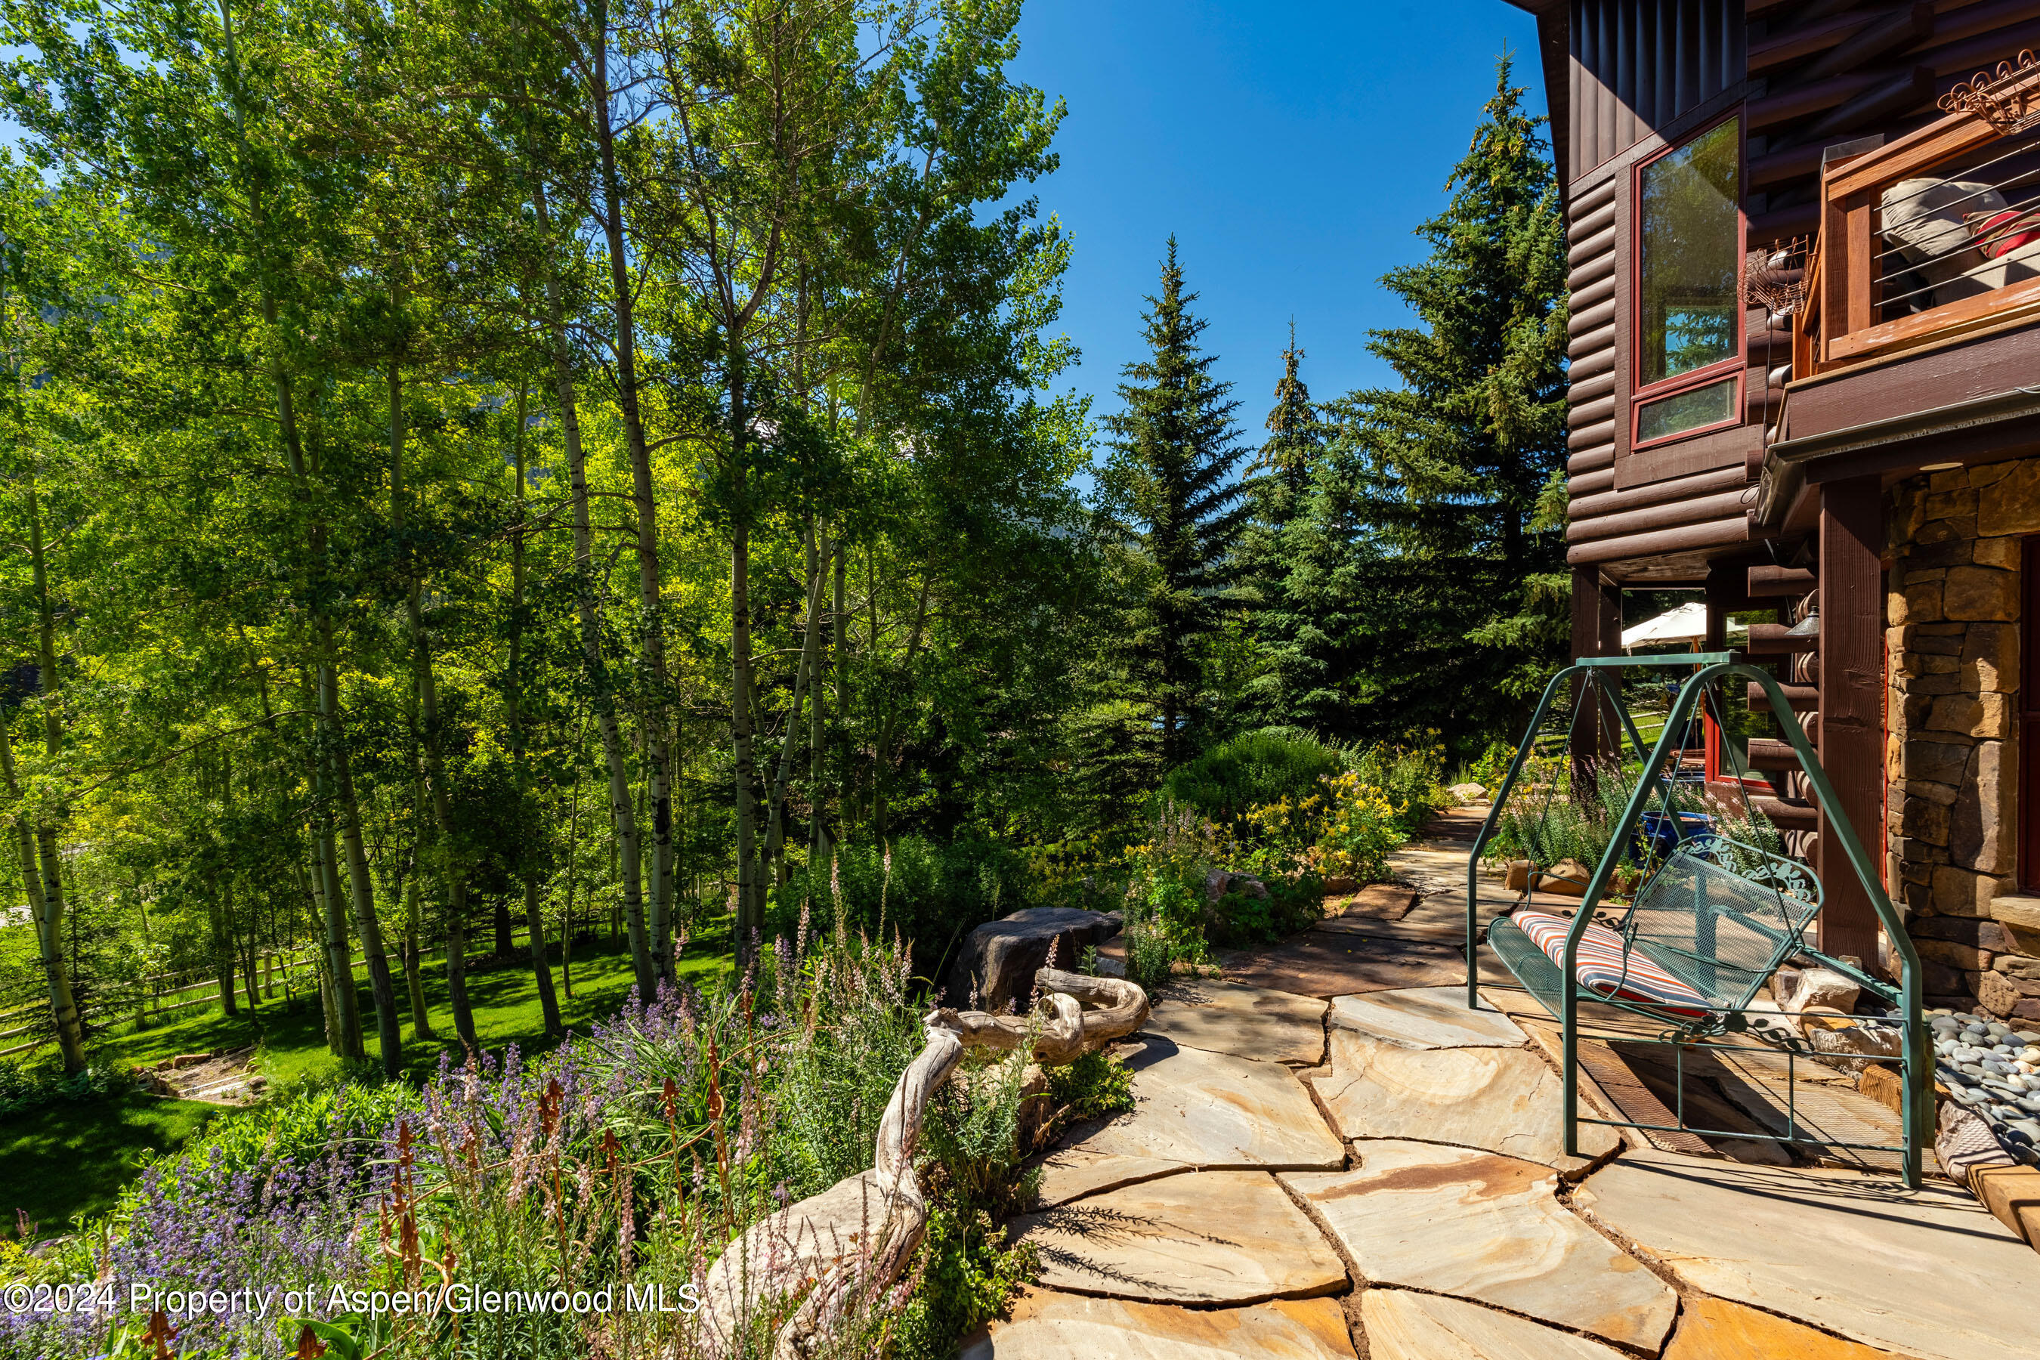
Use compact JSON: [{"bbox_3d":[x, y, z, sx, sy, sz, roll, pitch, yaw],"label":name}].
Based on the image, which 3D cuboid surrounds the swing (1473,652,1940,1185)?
[{"bbox_3d":[2.540,0.766,3.910,1.040,1.720,1.530,0,0,13],"label":"swing"}]

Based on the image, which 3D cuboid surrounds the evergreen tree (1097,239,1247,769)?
[{"bbox_3d":[2.380,-2.400,15.000,2.600,9.000,2.600,0,0,0],"label":"evergreen tree"}]

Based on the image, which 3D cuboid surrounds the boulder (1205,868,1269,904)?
[{"bbox_3d":[1.470,1.420,6.500,0.450,0.310,0.370,0,0,0],"label":"boulder"}]

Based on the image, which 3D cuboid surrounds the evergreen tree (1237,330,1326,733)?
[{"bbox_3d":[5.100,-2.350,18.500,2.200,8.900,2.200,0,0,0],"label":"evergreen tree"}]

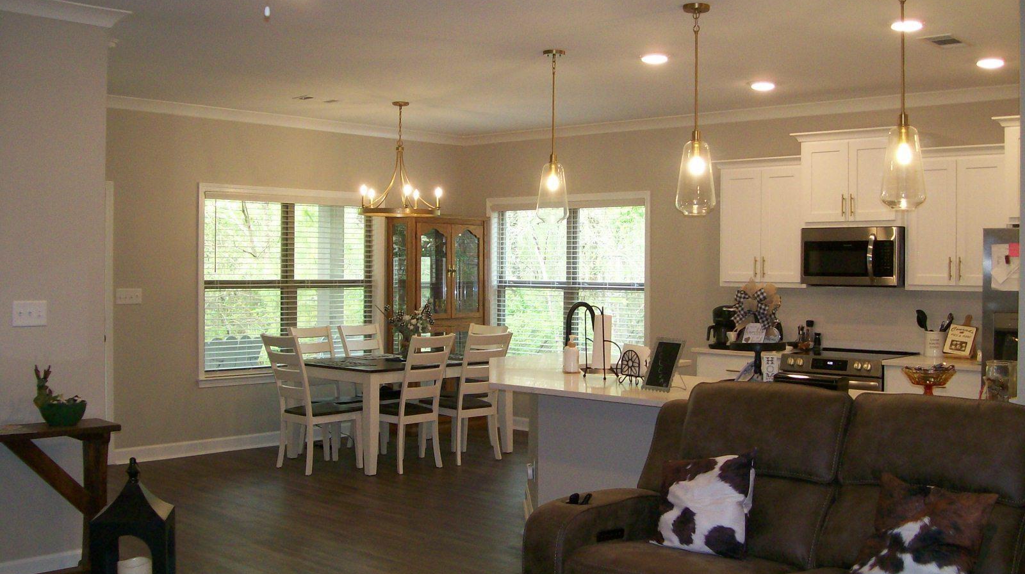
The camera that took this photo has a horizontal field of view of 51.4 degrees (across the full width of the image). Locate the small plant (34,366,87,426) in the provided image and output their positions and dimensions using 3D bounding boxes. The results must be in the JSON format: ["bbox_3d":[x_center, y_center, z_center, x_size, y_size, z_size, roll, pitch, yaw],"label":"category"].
[{"bbox_3d":[-2.146,0.514,5.070,0.250,0.290,0.220,0,1,-37],"label":"small plant"}]

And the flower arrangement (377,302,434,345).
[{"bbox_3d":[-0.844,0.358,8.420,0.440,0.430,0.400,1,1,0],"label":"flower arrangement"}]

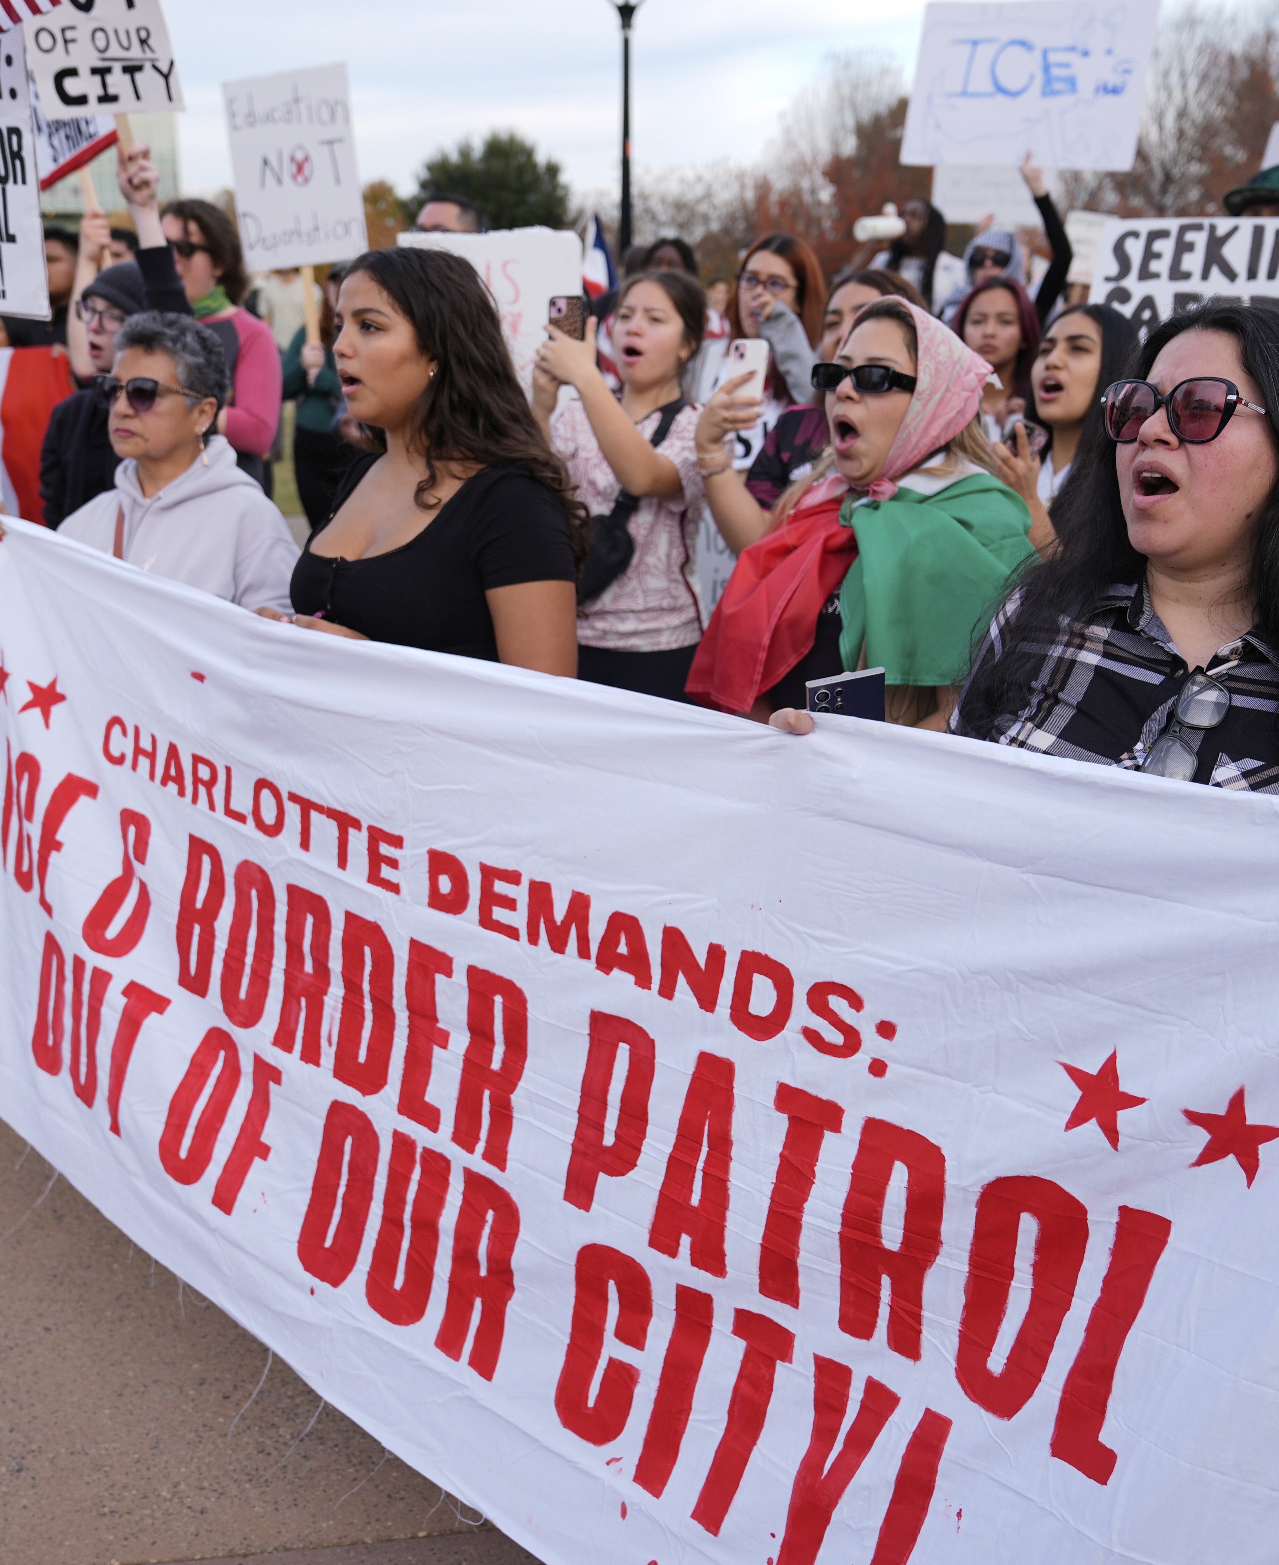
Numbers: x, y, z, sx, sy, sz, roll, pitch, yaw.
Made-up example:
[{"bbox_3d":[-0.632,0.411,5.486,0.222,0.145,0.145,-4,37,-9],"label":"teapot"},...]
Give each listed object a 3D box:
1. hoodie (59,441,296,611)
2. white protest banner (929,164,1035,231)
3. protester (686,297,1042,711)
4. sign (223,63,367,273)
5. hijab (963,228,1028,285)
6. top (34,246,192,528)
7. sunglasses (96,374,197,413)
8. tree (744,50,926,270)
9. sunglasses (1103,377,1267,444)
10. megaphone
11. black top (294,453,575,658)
[{"bbox_3d":[-0.715,-0.220,2.520,0.550,0.640,0.360,10,21,27],"label":"hoodie"},{"bbox_3d":[1.707,-2.878,7.486,0.640,0.500,0.020,0,17,0],"label":"white protest banner"},{"bbox_3d":[0.315,0.120,2.303,0.530,1.600,0.460,10,19,29],"label":"protester"},{"bbox_3d":[-1.334,-2.384,6.071,0.550,0.720,0.020,2,17,15],"label":"sign"},{"bbox_3d":[1.244,-1.811,5.458,0.225,0.280,0.230,0,17,0],"label":"hijab"},{"bbox_3d":[-1.108,-0.776,3.423,0.440,0.740,0.300,7,18,21],"label":"top"},{"bbox_3d":[-0.768,-0.611,2.492,0.143,0.055,0.140,11,10,26],"label":"sunglasses"},{"bbox_3d":[6.959,-21.452,56.102,7.200,8.744,6.800,0,18,0],"label":"tree"},{"bbox_3d":[0.530,-0.340,1.487,0.146,0.057,0.140,11,6,42],"label":"sunglasses"},{"bbox_3d":[1.325,-3.075,8.600,0.290,0.210,0.150,-10,21,-27],"label":"megaphone"},{"bbox_3d":[-0.289,-0.229,2.313,0.410,0.500,0.290,15,22,40],"label":"black top"}]

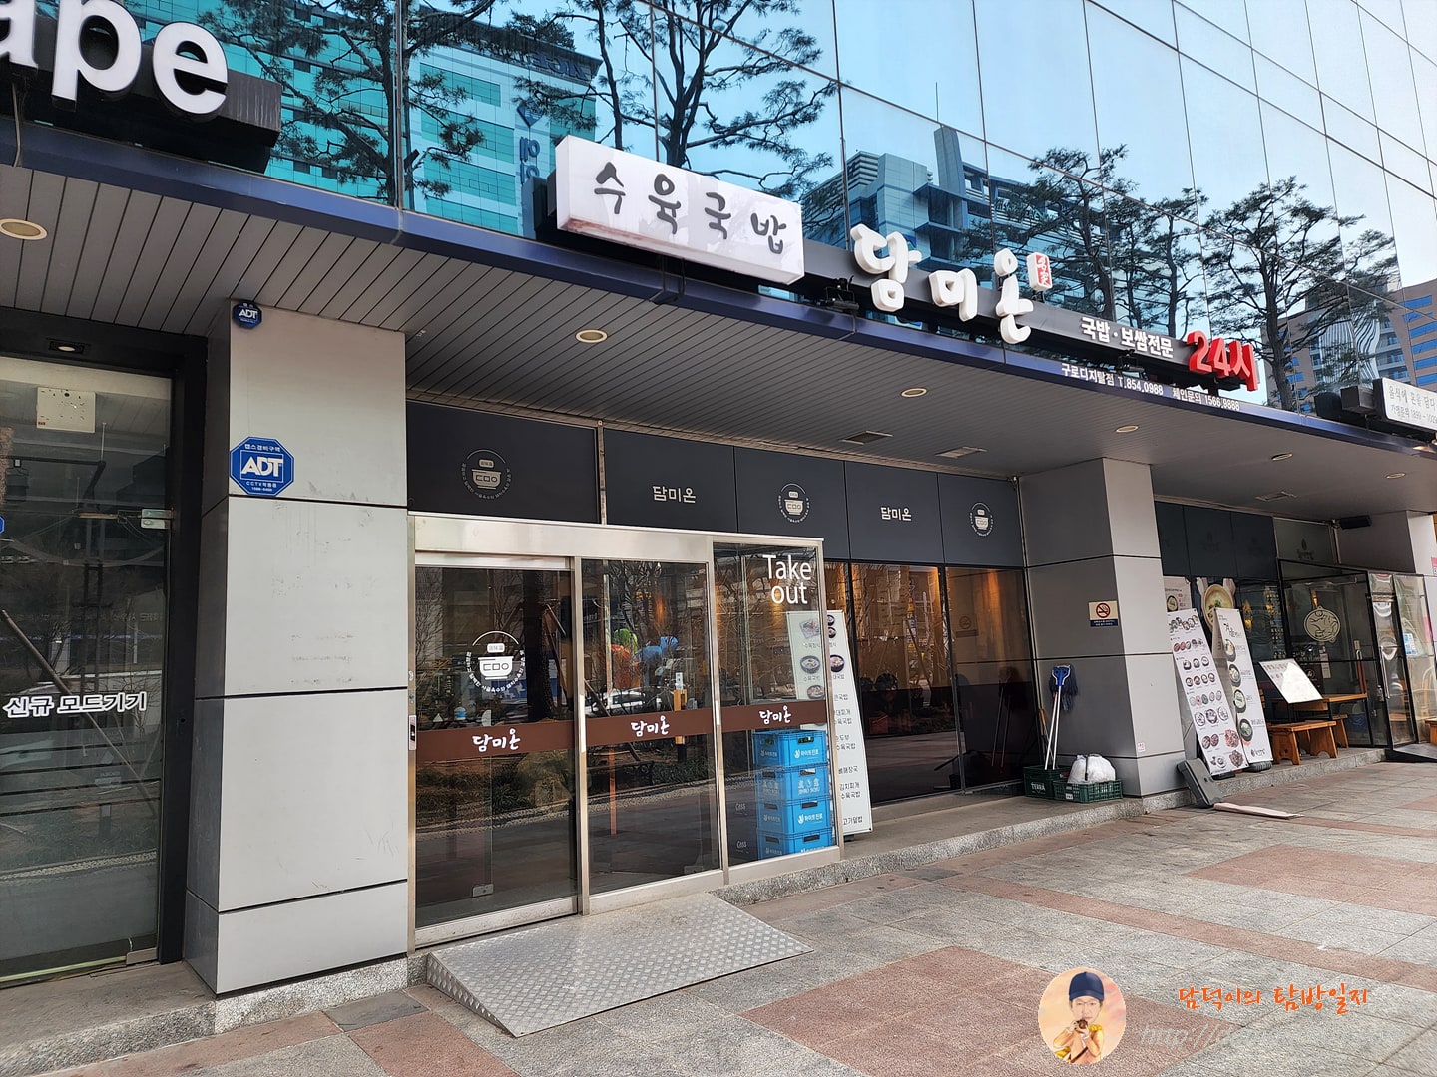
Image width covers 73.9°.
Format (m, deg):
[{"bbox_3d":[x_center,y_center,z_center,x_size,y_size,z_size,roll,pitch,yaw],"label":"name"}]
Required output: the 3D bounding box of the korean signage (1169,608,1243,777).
[{"bbox_3d":[5.482,1.717,10.759,0.620,1.860,0.400,2,-9,-30],"label":"korean signage"}]

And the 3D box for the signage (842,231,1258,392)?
[{"bbox_3d":[2.677,-1.611,7.040,4.670,0.696,0.150,3,-9,-34],"label":"signage"}]

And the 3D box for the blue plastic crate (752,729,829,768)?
[{"bbox_3d":[0.539,1.596,7.226,0.410,0.240,0.380,3,-9,-36],"label":"blue plastic crate"}]

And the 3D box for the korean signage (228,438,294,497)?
[{"bbox_3d":[-2.332,-0.369,4.890,0.305,0.306,0.012,3,-10,-38],"label":"korean signage"}]

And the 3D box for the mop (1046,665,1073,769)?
[{"bbox_3d":[3.458,1.887,9.751,0.150,1.190,0.260,19,-18,-31],"label":"mop"}]

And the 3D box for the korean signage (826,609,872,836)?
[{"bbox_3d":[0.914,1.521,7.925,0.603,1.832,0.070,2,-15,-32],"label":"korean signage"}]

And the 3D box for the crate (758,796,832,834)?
[{"bbox_3d":[0.566,2.043,7.104,0.414,0.239,0.356,3,-10,-36],"label":"crate"}]

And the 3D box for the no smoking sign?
[{"bbox_3d":[3.985,0.788,9.900,0.012,0.263,0.315,3,-10,-38],"label":"no smoking sign"}]

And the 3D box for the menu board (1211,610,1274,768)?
[{"bbox_3d":[6.115,1.757,11.283,0.610,1.860,0.380,3,-9,-35],"label":"menu board"}]

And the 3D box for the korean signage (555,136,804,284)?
[{"bbox_3d":[-0.153,-1.716,5.082,1.475,0.440,0.150,3,-9,-35],"label":"korean signage"}]

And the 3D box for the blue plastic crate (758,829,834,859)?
[{"bbox_3d":[0.577,2.273,7.073,0.414,0.239,0.356,3,-10,-36],"label":"blue plastic crate"}]

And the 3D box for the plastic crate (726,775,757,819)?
[{"bbox_3d":[0.311,1.999,7.433,0.410,0.290,0.350,3,-9,-35],"label":"plastic crate"}]

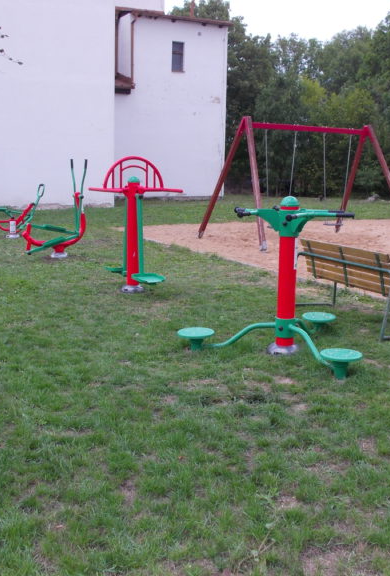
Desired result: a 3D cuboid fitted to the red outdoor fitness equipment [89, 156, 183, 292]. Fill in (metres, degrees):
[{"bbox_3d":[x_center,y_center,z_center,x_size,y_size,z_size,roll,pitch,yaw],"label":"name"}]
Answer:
[{"bbox_3d":[-0.787,-0.823,8.222,1.300,1.720,1.080,-4,10,-26],"label":"red outdoor fitness equipment"}]

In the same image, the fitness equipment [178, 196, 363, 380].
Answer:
[{"bbox_3d":[0.620,-0.114,5.685,1.495,1.360,1.677,1,9,3],"label":"fitness equipment"}]

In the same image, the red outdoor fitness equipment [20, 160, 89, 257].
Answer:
[{"bbox_3d":[-2.403,-1.365,11.008,1.200,1.660,0.560,-4,10,-27],"label":"red outdoor fitness equipment"}]

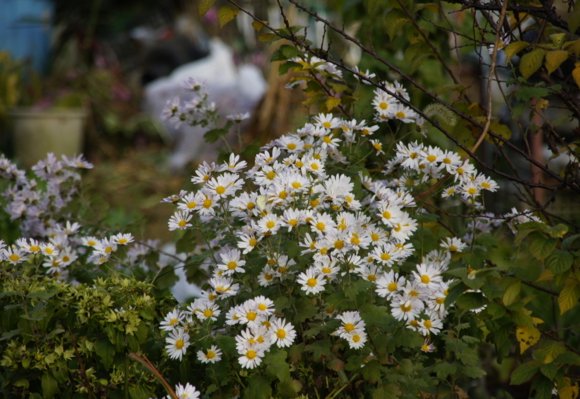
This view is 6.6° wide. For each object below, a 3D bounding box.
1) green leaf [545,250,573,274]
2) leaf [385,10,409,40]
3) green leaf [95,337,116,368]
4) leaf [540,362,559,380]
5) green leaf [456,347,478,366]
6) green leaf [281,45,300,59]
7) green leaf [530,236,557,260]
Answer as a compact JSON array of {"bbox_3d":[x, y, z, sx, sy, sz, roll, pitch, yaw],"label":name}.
[{"bbox_3d":[0.360,0.085,6.700,0.038,0.032,0.018,0,7,0],"label":"green leaf"},{"bbox_3d":[0.175,-0.286,8.200,0.039,0.049,0.020,1,6,12],"label":"leaf"},{"bbox_3d":[-0.247,0.205,6.650,0.027,0.040,0.015,0,7,0],"label":"green leaf"},{"bbox_3d":[0.392,0.260,7.550,0.027,0.027,0.014,-1,6,-6],"label":"leaf"},{"bbox_3d":[0.268,0.237,7.550,0.033,0.030,0.017,-1,6,-9],"label":"green leaf"},{"bbox_3d":[0.001,-0.225,7.600,0.030,0.021,0.018,0,3,0],"label":"green leaf"},{"bbox_3d":[0.383,0.074,7.550,0.038,0.036,0.020,0,3,0],"label":"green leaf"}]

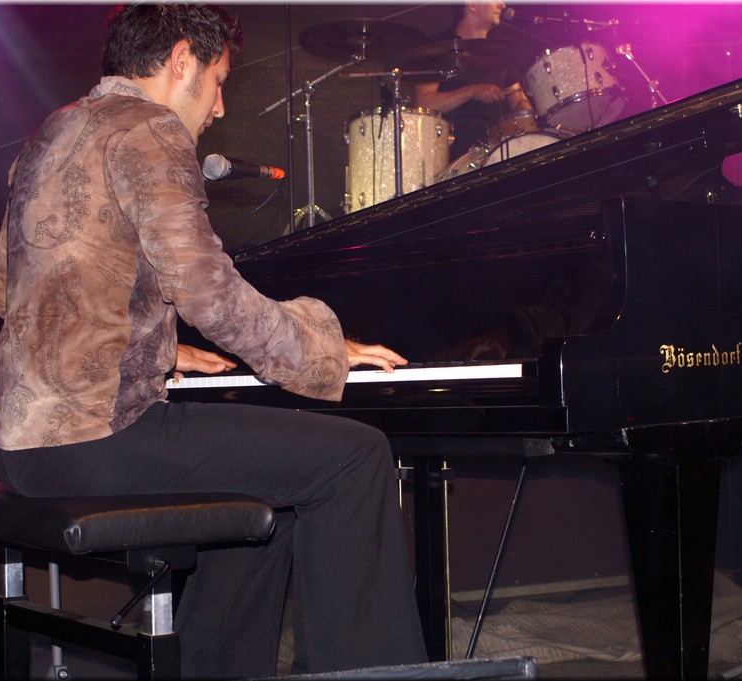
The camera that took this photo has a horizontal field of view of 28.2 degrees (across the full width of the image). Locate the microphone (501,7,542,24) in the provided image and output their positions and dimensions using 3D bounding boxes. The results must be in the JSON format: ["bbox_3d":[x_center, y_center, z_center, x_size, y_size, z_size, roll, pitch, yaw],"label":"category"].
[{"bbox_3d":[0.597,-1.277,5.812,0.183,0.050,0.050,-3,-1,36],"label":"microphone"}]

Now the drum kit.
[{"bbox_3d":[0.314,-0.673,5.363,1.450,1.030,1.200,-2,-1,-33],"label":"drum kit"}]

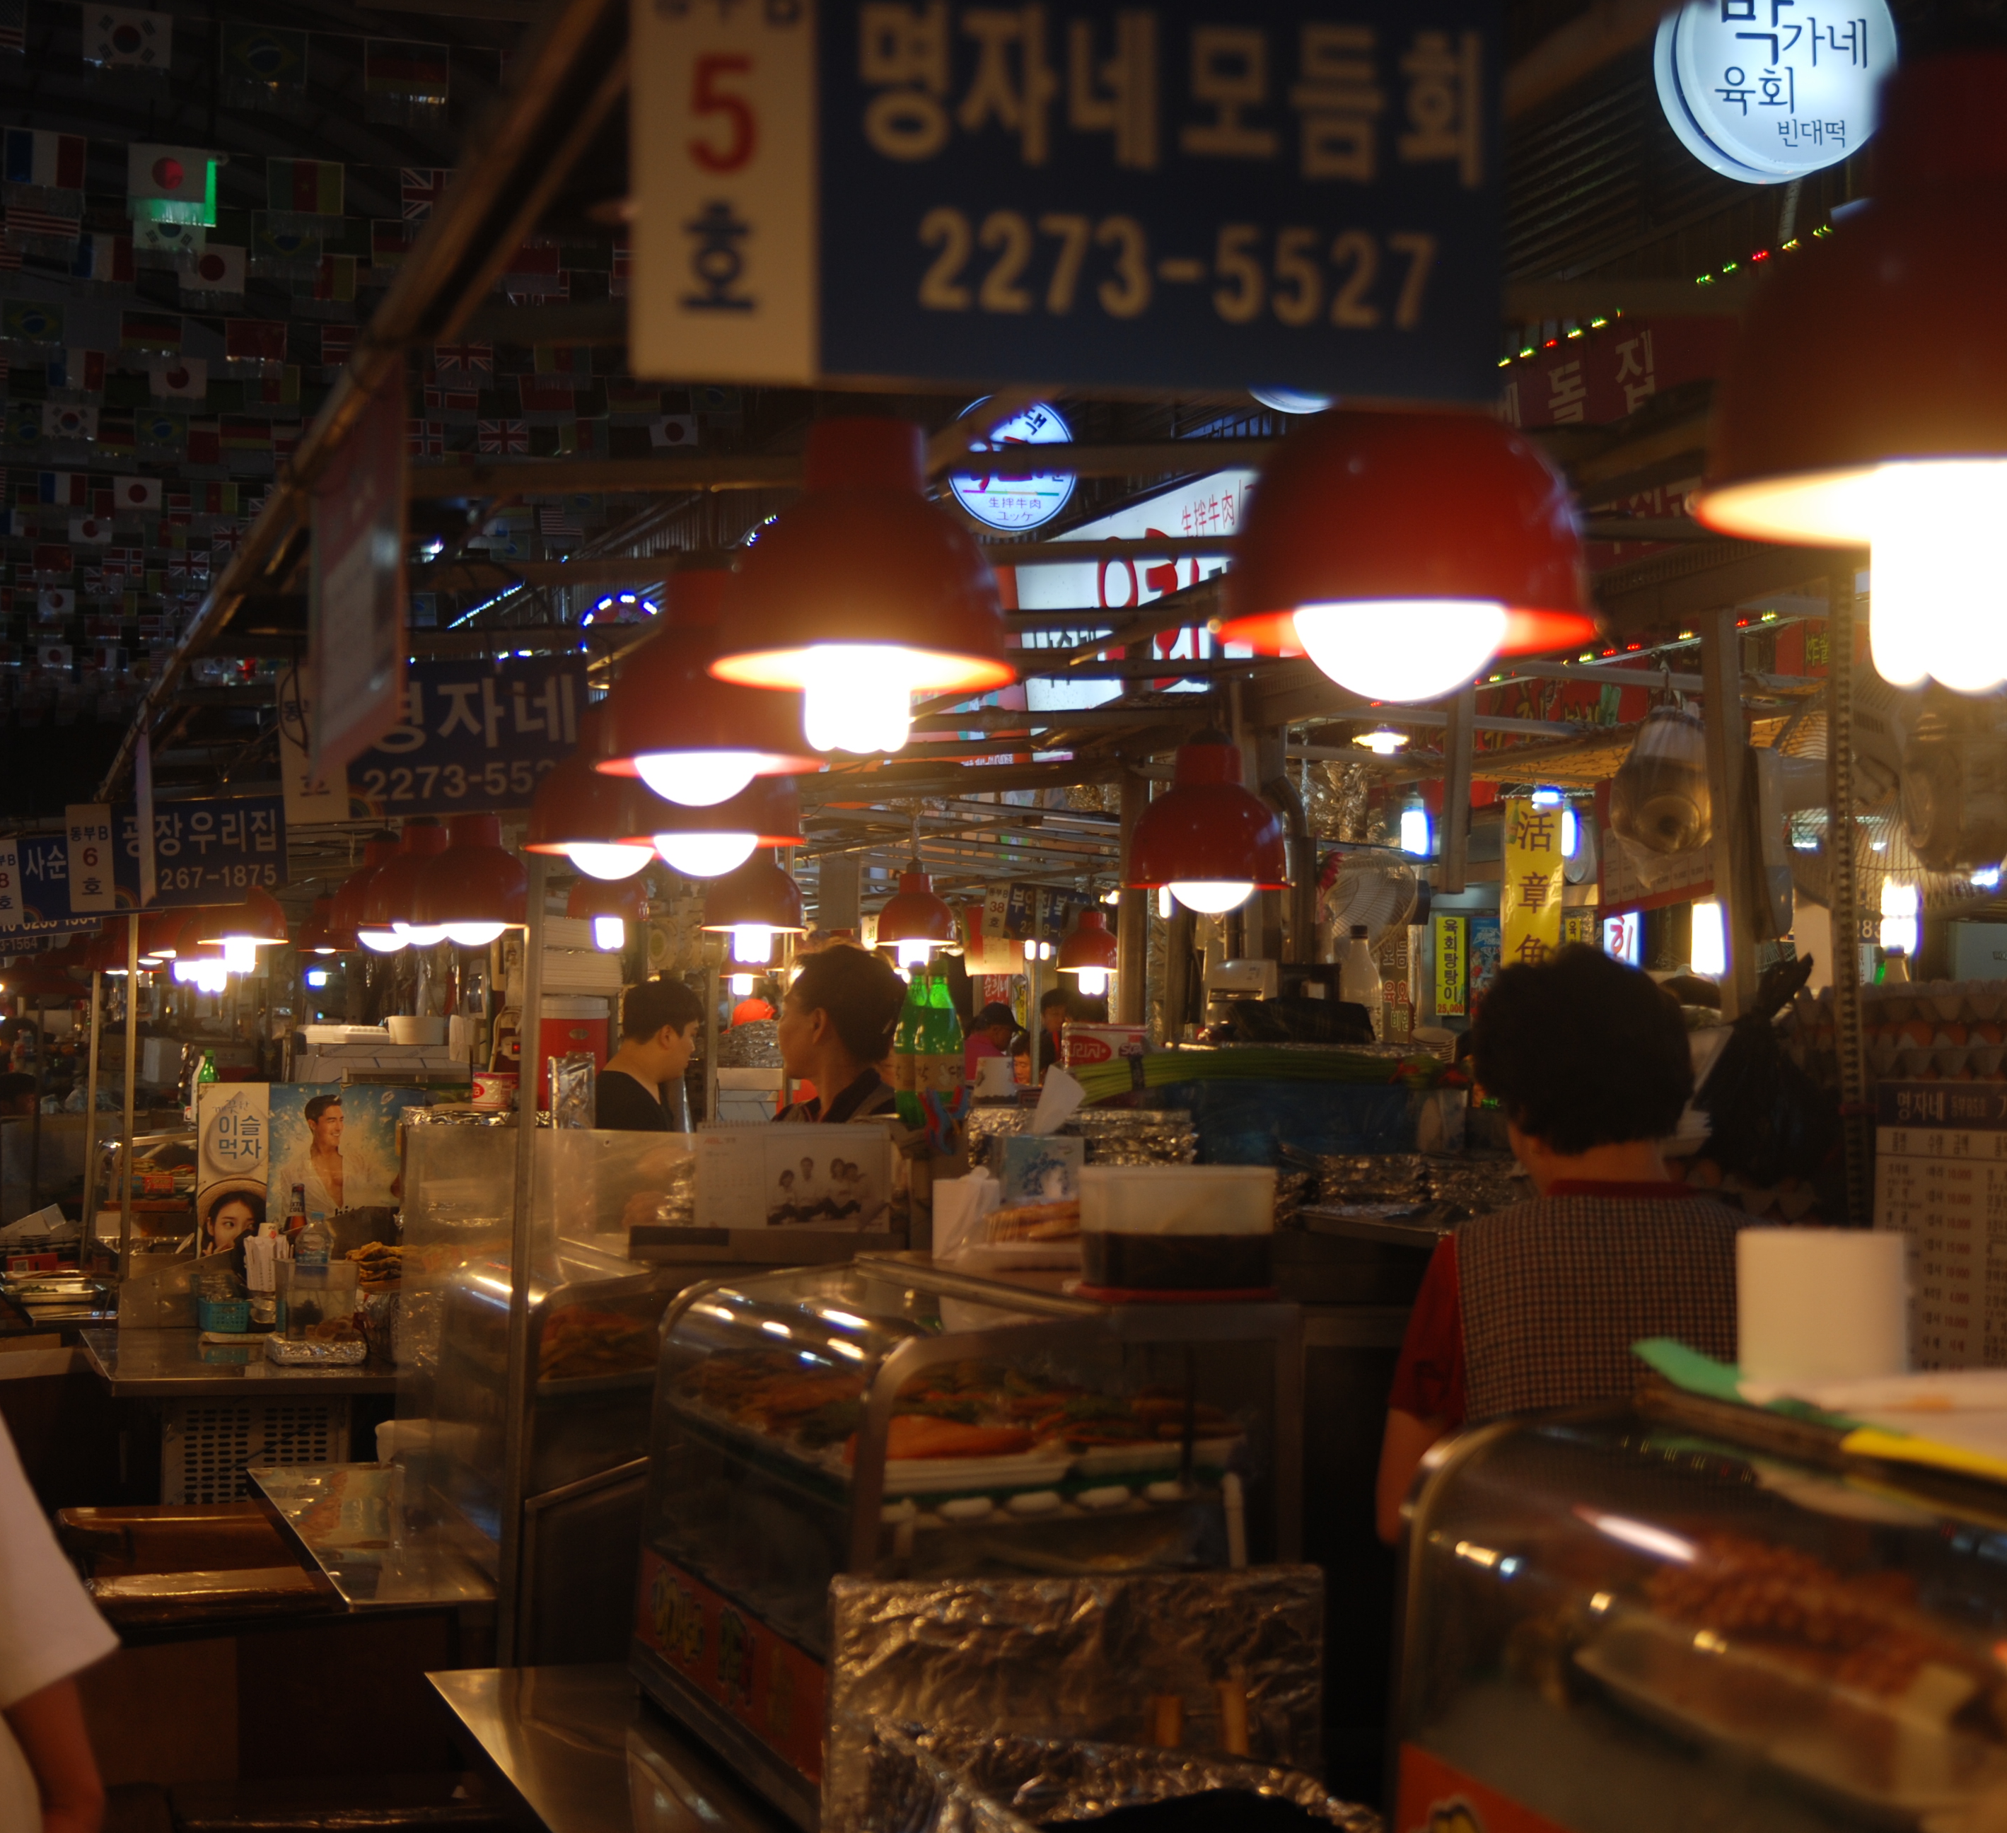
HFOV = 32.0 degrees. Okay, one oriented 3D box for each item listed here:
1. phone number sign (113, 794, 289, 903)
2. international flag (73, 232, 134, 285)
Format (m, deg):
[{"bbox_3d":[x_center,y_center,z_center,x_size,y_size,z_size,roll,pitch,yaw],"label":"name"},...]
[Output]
[{"bbox_3d":[-2.039,-0.163,8.900,0.435,0.277,0.030,-1,-2,-17],"label":"phone number sign"},{"bbox_3d":[-5.136,-3.755,20.000,0.355,0.300,0.020,1,-2,-17],"label":"international flag"}]

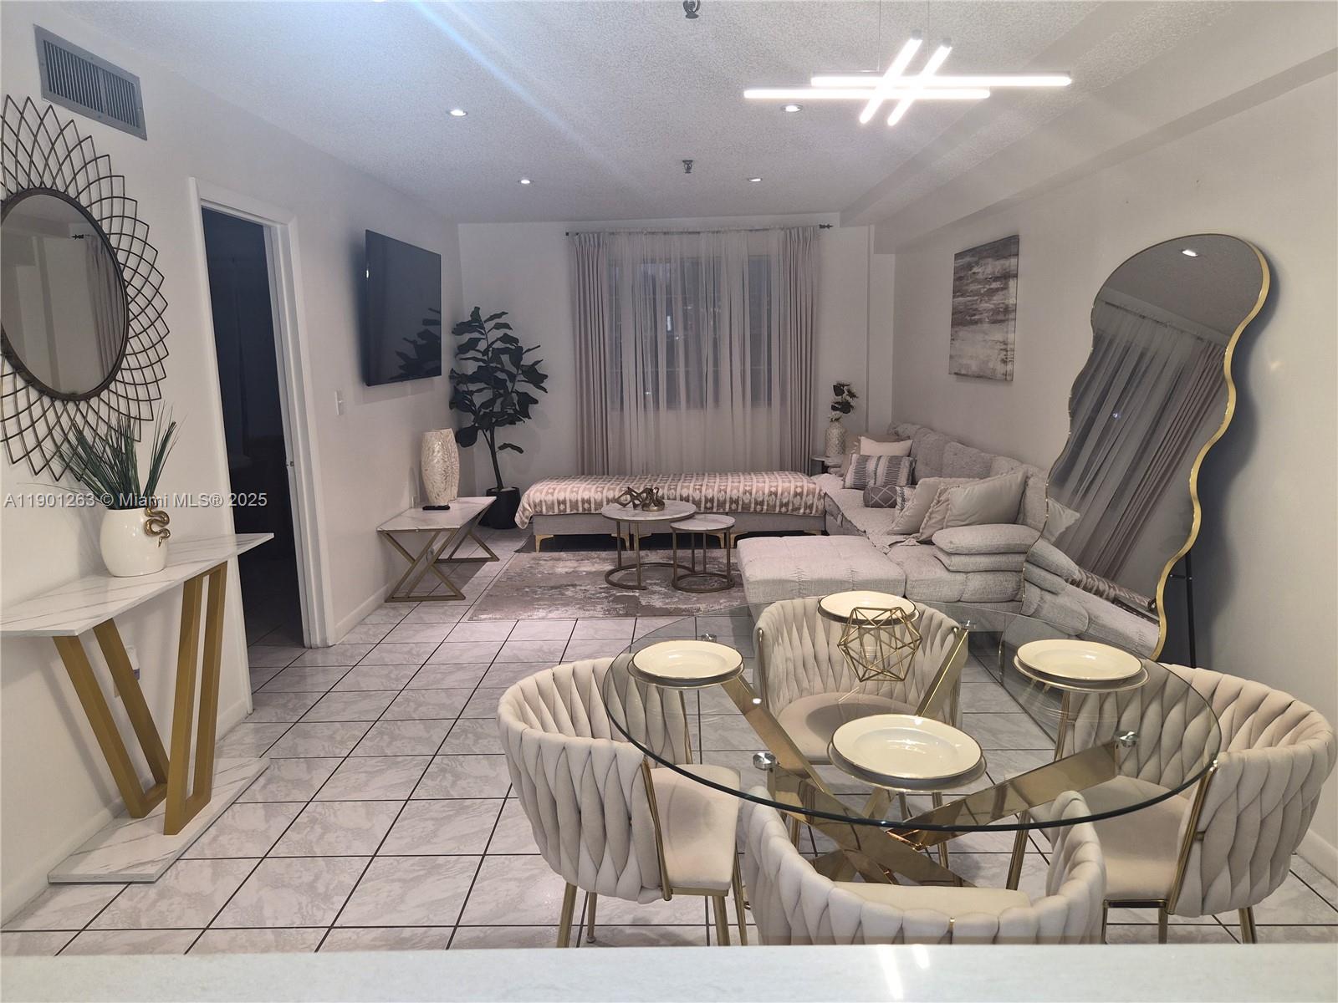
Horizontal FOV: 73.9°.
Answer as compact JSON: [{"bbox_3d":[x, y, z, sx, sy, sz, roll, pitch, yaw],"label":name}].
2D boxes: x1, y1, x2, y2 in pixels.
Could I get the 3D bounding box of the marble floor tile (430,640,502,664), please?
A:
[{"bbox_3d":[-0.995,0.745,4.350,0.318,0.010,0.318,-1,10,1],"label":"marble floor tile"}]

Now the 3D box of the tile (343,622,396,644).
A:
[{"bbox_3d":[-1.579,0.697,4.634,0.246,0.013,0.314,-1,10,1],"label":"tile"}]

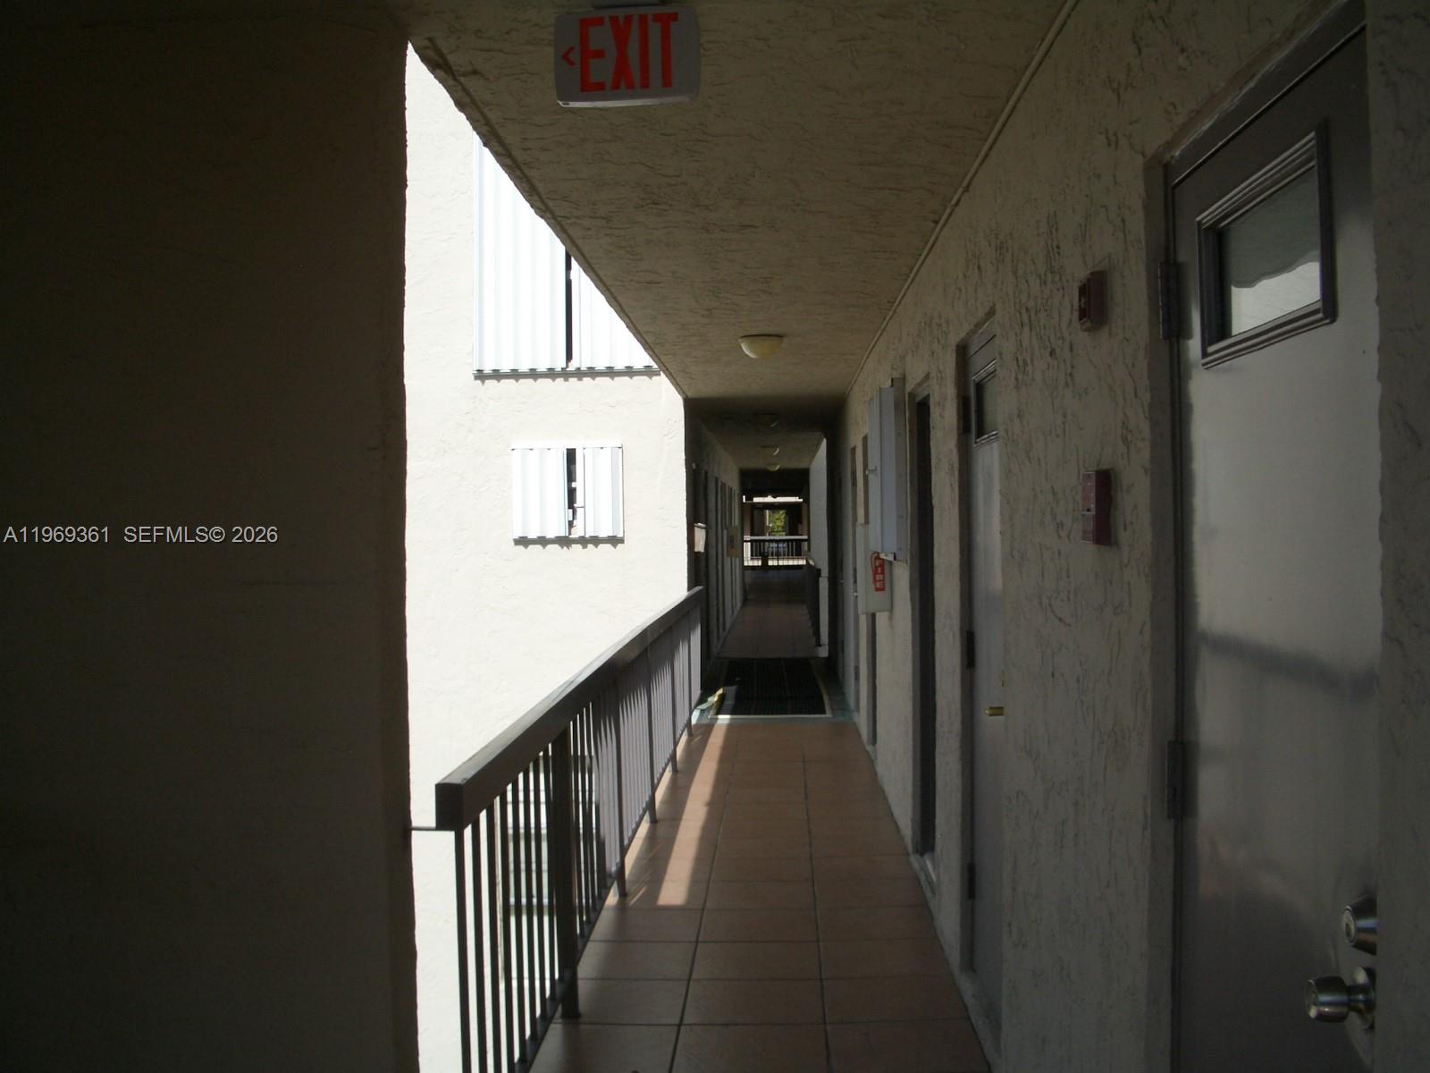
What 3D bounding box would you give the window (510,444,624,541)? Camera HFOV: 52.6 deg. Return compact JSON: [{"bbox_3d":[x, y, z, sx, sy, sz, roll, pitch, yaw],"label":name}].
[{"bbox_3d":[-1.253,-0.375,12.284,0.950,0.830,0.100,-1,1,3],"label":"window"}]

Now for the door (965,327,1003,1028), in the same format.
[{"bbox_3d":[0.858,0.447,4.372,0.055,2.040,0.830,-1,1,3],"label":"door"}]

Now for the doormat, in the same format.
[{"bbox_3d":[0.568,1.435,13.907,0.870,0.020,4.200,-1,1,3],"label":"doormat"}]

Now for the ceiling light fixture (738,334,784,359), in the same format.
[{"bbox_3d":[0.266,-1.084,8.264,0.250,0.115,0.250,-1,1,3],"label":"ceiling light fixture"}]

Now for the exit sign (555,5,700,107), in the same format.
[{"bbox_3d":[-0.176,-0.980,2.970,0.296,0.184,0.042,-1,1,7],"label":"exit sign"}]

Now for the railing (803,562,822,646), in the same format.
[{"bbox_3d":[1.573,0.825,23.965,0.090,1.000,11.300,-1,1,3],"label":"railing"}]

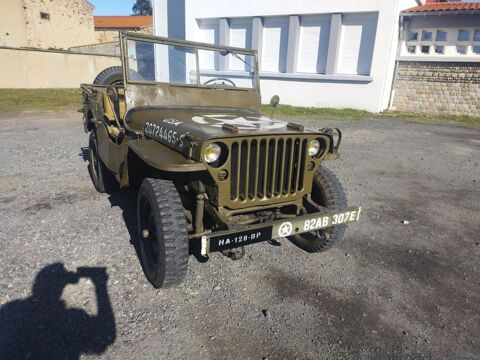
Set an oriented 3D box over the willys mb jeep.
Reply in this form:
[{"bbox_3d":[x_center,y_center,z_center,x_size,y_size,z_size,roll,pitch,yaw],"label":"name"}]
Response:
[{"bbox_3d":[-0.519,-0.476,3.281,1.586,1.644,3.353,-5,18,-31],"label":"willys mb jeep"}]

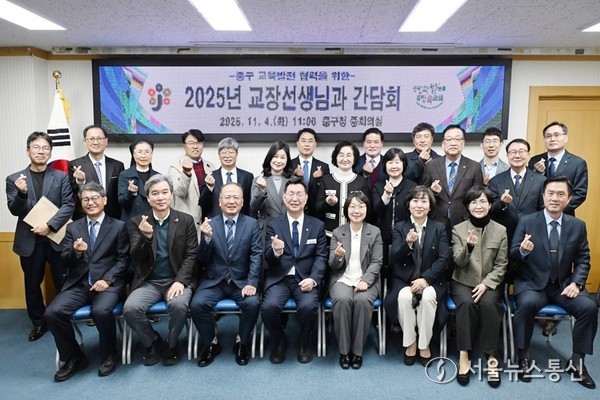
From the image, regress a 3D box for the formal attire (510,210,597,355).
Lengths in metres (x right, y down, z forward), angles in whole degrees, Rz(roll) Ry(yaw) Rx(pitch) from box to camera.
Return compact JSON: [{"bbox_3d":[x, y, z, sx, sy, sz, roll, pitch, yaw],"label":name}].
[{"bbox_3d":[1.799,0.567,3.113,0.580,0.960,0.630,2,7,14],"label":"formal attire"}]

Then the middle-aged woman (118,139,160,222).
[{"bbox_3d":[-1.393,0.325,3.821,0.453,1.635,0.355,-2,6,-16],"label":"middle-aged woman"}]

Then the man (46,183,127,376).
[{"bbox_3d":[-1.520,0.540,3.208,0.550,1.300,0.700,-1,6,-7],"label":"man"}]

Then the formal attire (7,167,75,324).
[{"bbox_3d":[-2.187,0.415,3.652,0.532,1.369,0.335,-3,6,-27],"label":"formal attire"}]

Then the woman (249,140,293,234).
[{"bbox_3d":[-0.243,0.326,3.762,0.443,1.645,0.355,-1,6,-8],"label":"woman"}]

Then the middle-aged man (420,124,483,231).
[{"bbox_3d":[1.350,0.248,3.822,0.560,1.760,0.380,1,6,14],"label":"middle-aged man"}]

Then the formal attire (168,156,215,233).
[{"bbox_3d":[-0.962,0.068,3.915,0.492,0.906,0.355,-2,6,-20],"label":"formal attire"}]

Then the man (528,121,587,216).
[{"bbox_3d":[2.219,0.227,3.719,0.550,1.775,0.400,2,6,24],"label":"man"}]

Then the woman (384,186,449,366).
[{"bbox_3d":[0.861,0.510,3.257,0.480,1.240,0.680,1,6,8],"label":"woman"}]

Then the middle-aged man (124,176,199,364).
[{"bbox_3d":[-1.018,0.483,3.184,0.540,1.310,0.680,-1,7,-12],"label":"middle-aged man"}]

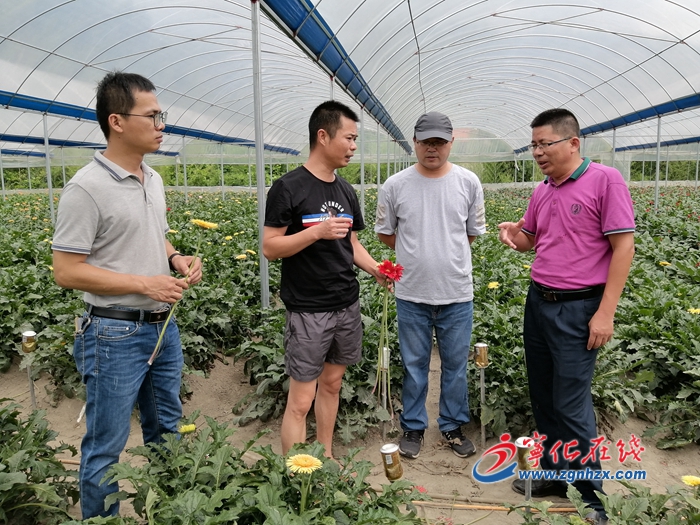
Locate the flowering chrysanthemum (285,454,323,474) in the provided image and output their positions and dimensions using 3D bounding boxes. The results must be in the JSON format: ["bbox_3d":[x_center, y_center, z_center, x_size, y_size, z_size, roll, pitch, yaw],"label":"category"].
[{"bbox_3d":[-0.129,0.575,1.550,0.101,0.035,0.101,-1,9,0],"label":"flowering chrysanthemum"}]

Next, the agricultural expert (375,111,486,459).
[{"bbox_3d":[0.407,0.127,2.743,0.560,1.710,0.370,0,9,6],"label":"agricultural expert"}]

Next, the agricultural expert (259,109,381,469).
[{"bbox_3d":[-0.108,0.159,2.483,0.560,1.740,0.460,-6,10,-33],"label":"agricultural expert"}]

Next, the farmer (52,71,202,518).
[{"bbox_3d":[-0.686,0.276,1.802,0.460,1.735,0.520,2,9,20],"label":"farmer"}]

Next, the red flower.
[{"bbox_3d":[0.178,0.035,2.400,0.122,0.100,0.075,-3,9,-11],"label":"red flower"}]

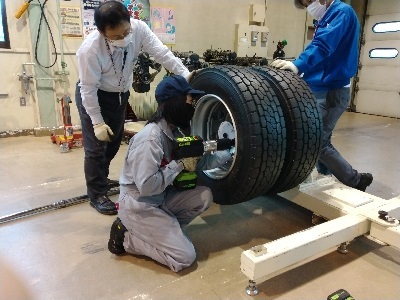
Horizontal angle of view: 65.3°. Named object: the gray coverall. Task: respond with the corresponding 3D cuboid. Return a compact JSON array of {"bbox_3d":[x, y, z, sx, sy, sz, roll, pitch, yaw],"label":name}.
[{"bbox_3d":[-0.128,0.224,1.925,0.700,0.850,0.550,-2,15,-15],"label":"gray coverall"}]

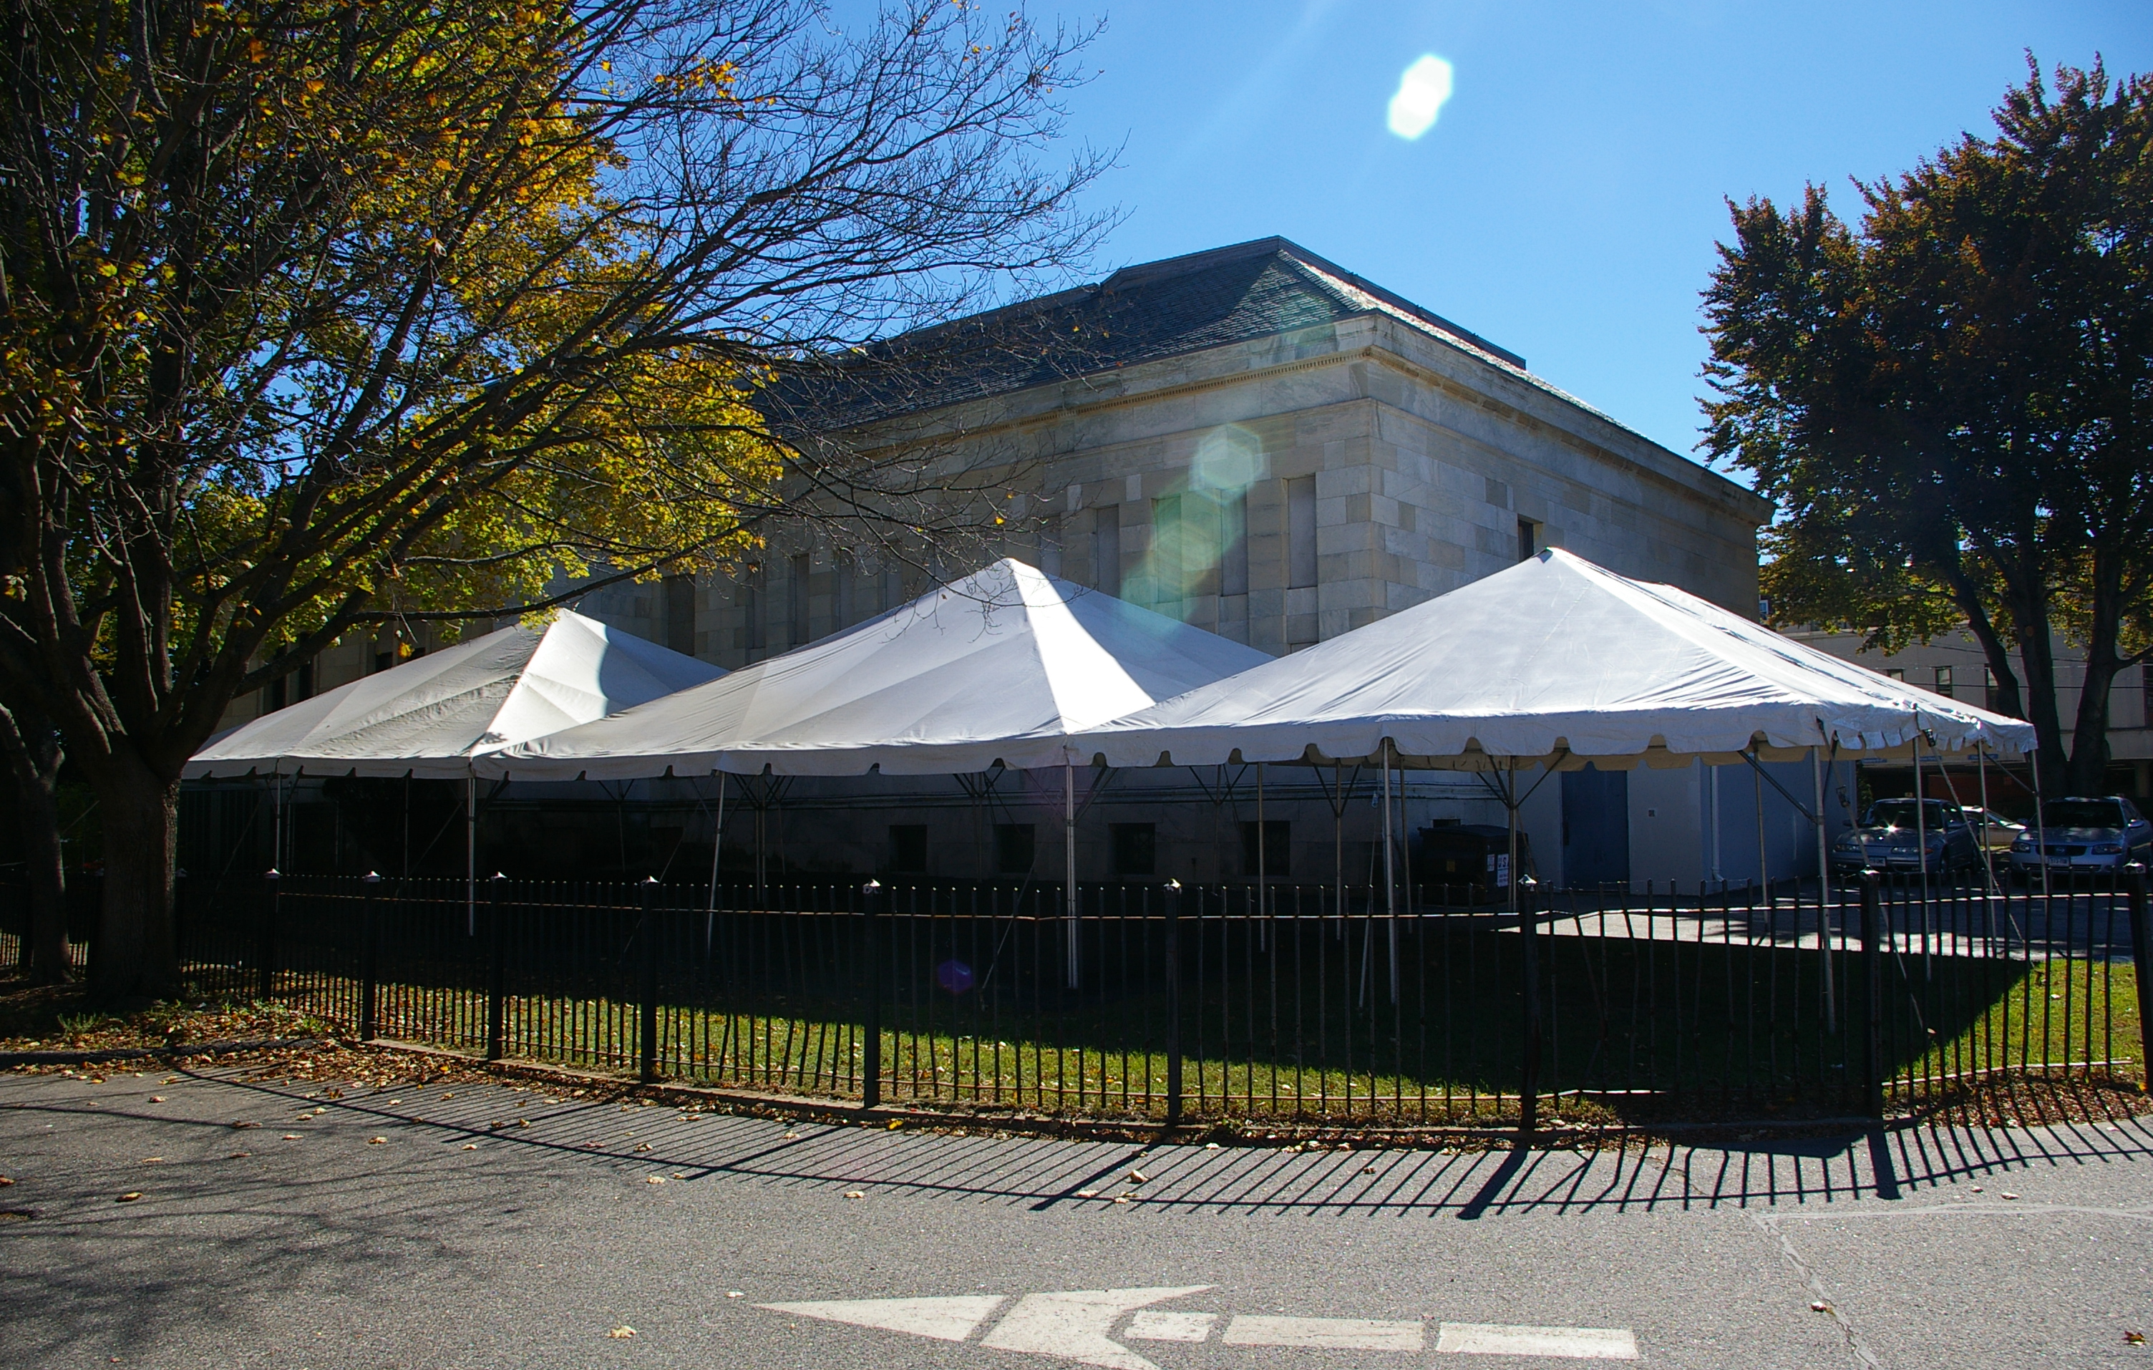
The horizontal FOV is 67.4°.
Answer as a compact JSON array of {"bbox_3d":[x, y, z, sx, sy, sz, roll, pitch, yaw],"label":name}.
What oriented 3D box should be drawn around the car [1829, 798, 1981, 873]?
[{"bbox_3d":[15.050,2.790,29.150,1.790,1.410,4.720,-4,-6,39],"label":"car"}]

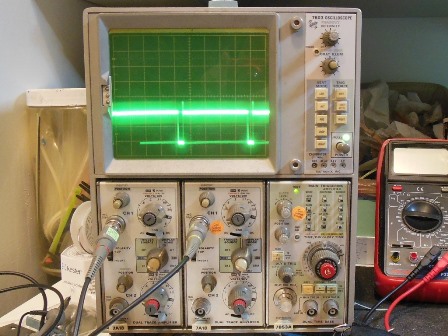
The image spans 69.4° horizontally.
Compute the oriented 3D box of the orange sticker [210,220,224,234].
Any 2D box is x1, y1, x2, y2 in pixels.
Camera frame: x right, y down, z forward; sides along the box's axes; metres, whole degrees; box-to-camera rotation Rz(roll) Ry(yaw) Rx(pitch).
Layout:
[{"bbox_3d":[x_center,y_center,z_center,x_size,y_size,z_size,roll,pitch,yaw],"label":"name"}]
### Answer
[{"bbox_3d":[-0.006,0.050,0.271,0.012,0.012,0.001,0,4,0],"label":"orange sticker"}]

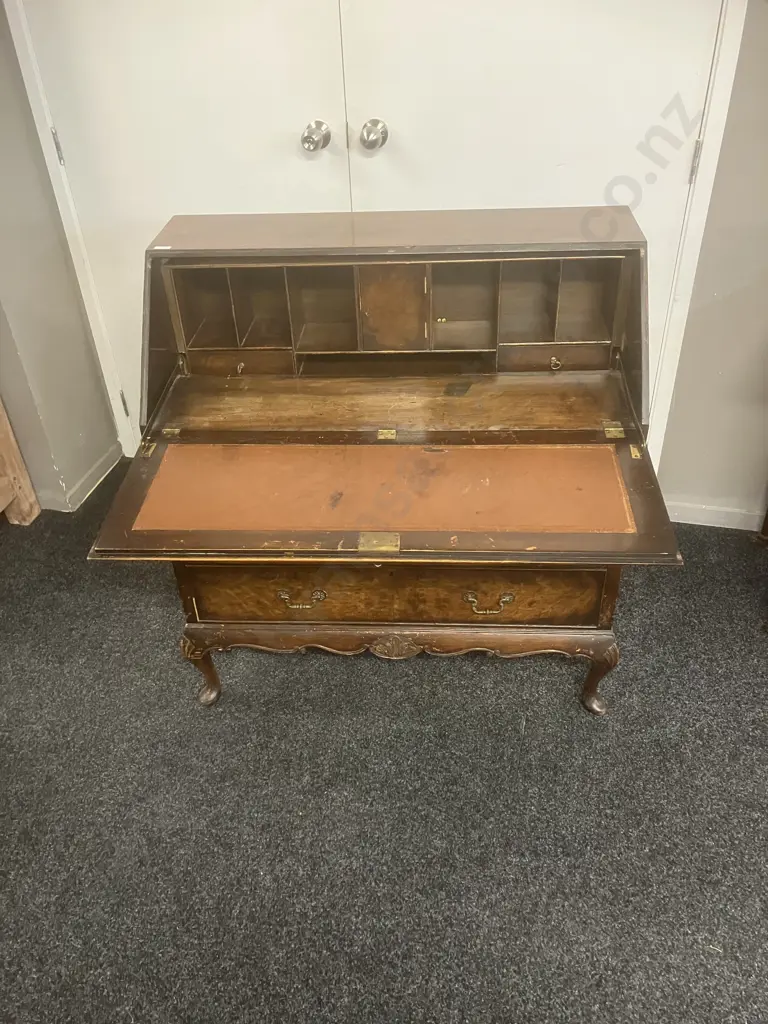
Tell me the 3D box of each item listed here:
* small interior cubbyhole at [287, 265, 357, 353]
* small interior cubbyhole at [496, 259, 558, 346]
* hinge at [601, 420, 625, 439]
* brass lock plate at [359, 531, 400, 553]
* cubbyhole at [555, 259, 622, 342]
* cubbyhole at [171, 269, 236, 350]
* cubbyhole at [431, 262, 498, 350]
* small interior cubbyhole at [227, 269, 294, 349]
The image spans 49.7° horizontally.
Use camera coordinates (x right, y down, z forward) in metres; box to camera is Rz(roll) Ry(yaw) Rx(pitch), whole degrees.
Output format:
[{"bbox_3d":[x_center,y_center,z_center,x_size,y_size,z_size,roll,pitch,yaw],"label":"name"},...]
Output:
[{"bbox_3d":[-0.113,-0.430,1.654,0.125,0.177,0.142,0,37,4],"label":"small interior cubbyhole"},{"bbox_3d":[0.279,-0.434,1.624,0.106,0.165,0.142,0,37,4],"label":"small interior cubbyhole"},{"bbox_3d":[0.406,-0.145,1.462,0.034,0.005,0.057,0,37,4],"label":"hinge"},{"bbox_3d":[-0.007,0.045,1.248,0.061,0.005,0.046,0,37,4],"label":"brass lock plate"},{"bbox_3d":[0.388,-0.434,1.617,0.104,0.165,0.142,0,37,4],"label":"cubbyhole"},{"bbox_3d":[-0.341,-0.436,1.667,0.103,0.165,0.142,0,37,4],"label":"cubbyhole"},{"bbox_3d":[0.160,-0.429,1.636,0.123,0.177,0.142,0,37,4],"label":"cubbyhole"},{"bbox_3d":[-0.233,-0.436,1.659,0.104,0.165,0.142,0,37,4],"label":"small interior cubbyhole"}]

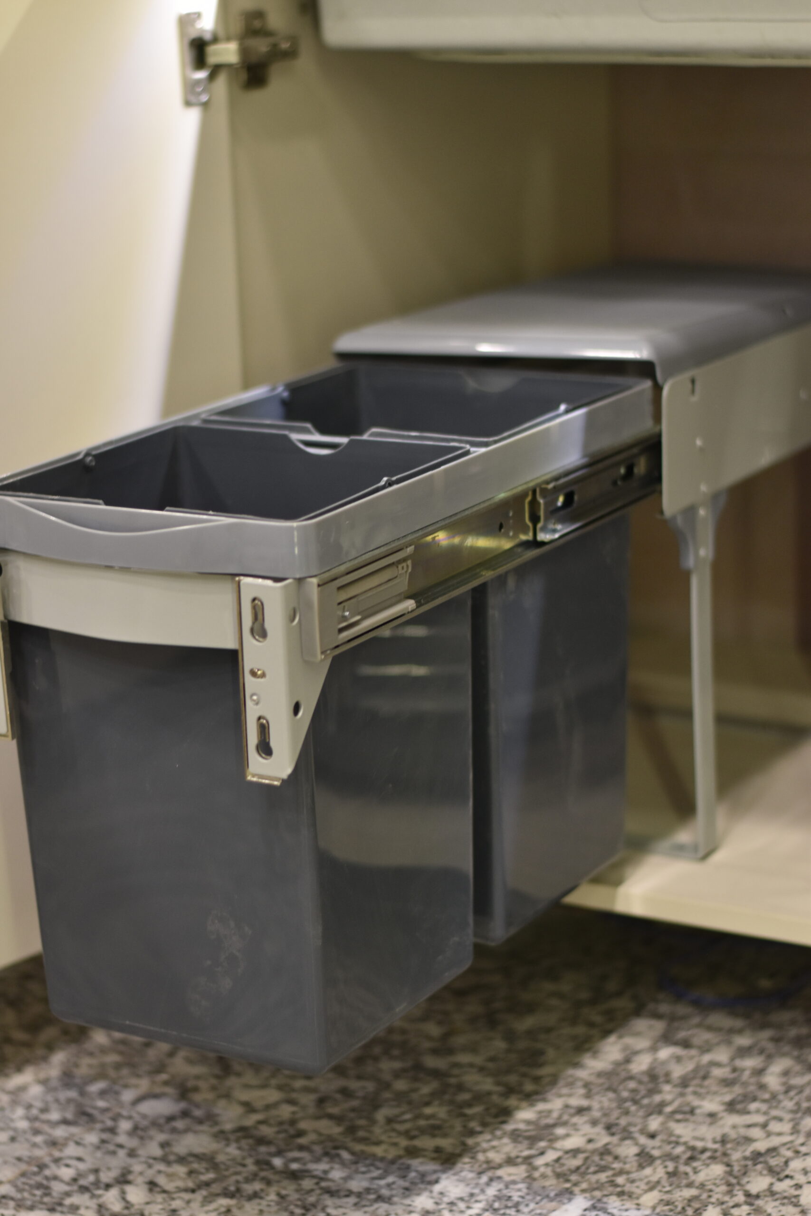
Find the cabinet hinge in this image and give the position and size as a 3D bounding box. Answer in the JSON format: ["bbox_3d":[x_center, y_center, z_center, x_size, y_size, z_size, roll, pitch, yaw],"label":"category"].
[{"bbox_3d":[-0.112,-0.385,1.764,0.041,0.062,0.091,6,17,30],"label":"cabinet hinge"}]

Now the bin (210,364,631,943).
[{"bbox_3d":[0.015,0.021,1.701,0.212,0.329,0.208,6,17,30],"label":"bin"}]

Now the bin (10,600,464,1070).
[{"bbox_3d":[-0.095,0.075,1.518,0.212,0.329,0.207,6,17,30],"label":"bin"}]

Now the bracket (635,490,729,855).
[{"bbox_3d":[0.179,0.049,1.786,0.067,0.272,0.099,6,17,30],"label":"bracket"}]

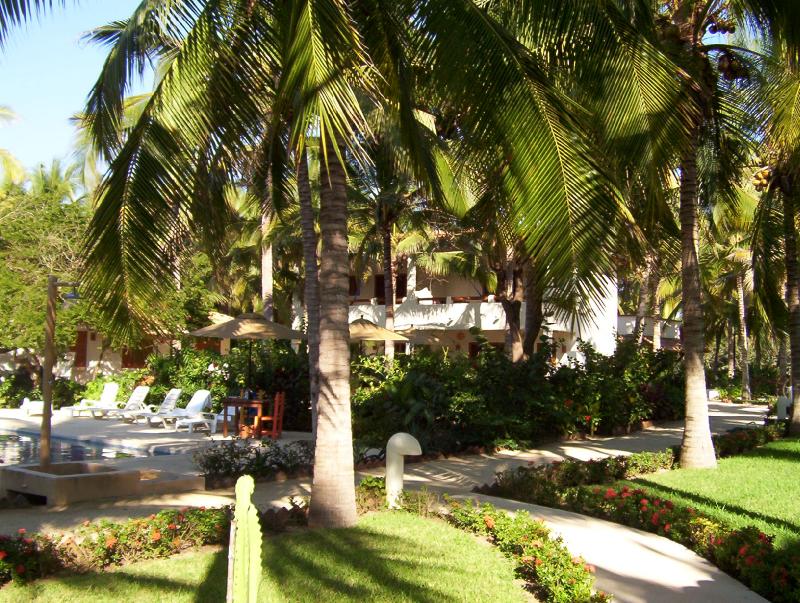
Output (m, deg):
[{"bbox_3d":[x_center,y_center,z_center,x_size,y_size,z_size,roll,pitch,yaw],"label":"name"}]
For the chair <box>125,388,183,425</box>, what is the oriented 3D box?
[{"bbox_3d":[-6.058,2.539,20.561,0.660,0.840,1.470,-4,-5,43],"label":"chair"}]

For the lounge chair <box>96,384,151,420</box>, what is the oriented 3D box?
[{"bbox_3d":[-7.250,2.629,21.917,0.660,0.840,1.470,-4,-5,43],"label":"lounge chair"}]

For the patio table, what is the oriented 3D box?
[{"bbox_3d":[-3.080,2.327,16.653,0.760,0.750,0.760,-1,-4,10],"label":"patio table"}]

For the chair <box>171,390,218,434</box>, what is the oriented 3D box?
[{"bbox_3d":[-4.188,2.391,18.154,0.660,0.820,1.420,-4,-5,43],"label":"chair"}]

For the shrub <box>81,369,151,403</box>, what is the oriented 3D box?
[{"bbox_3d":[-8.533,2.644,24.880,2.050,1.200,1.500,1,-4,-17],"label":"shrub"}]

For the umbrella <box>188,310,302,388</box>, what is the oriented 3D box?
[{"bbox_3d":[-3.050,1.474,16.789,2.380,2.470,2.380,-1,-4,10],"label":"umbrella"}]

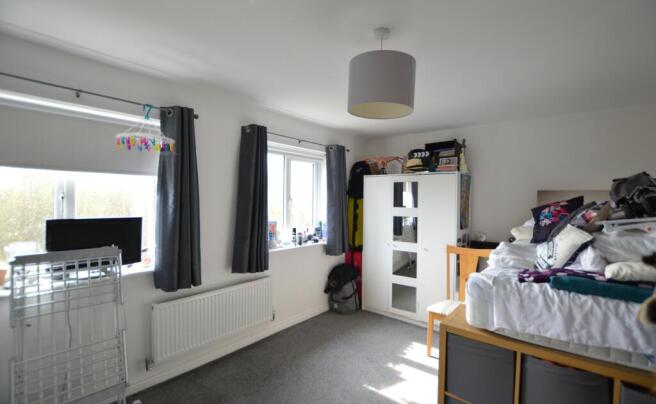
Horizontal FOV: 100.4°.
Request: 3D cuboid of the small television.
[{"bbox_3d":[-1.648,0.312,1.961,0.130,0.385,0.530,1,-1,40],"label":"small television"}]

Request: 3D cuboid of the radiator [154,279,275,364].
[{"bbox_3d":[-0.989,1.023,2.535,0.090,0.438,1.104,1,-1,40],"label":"radiator"}]

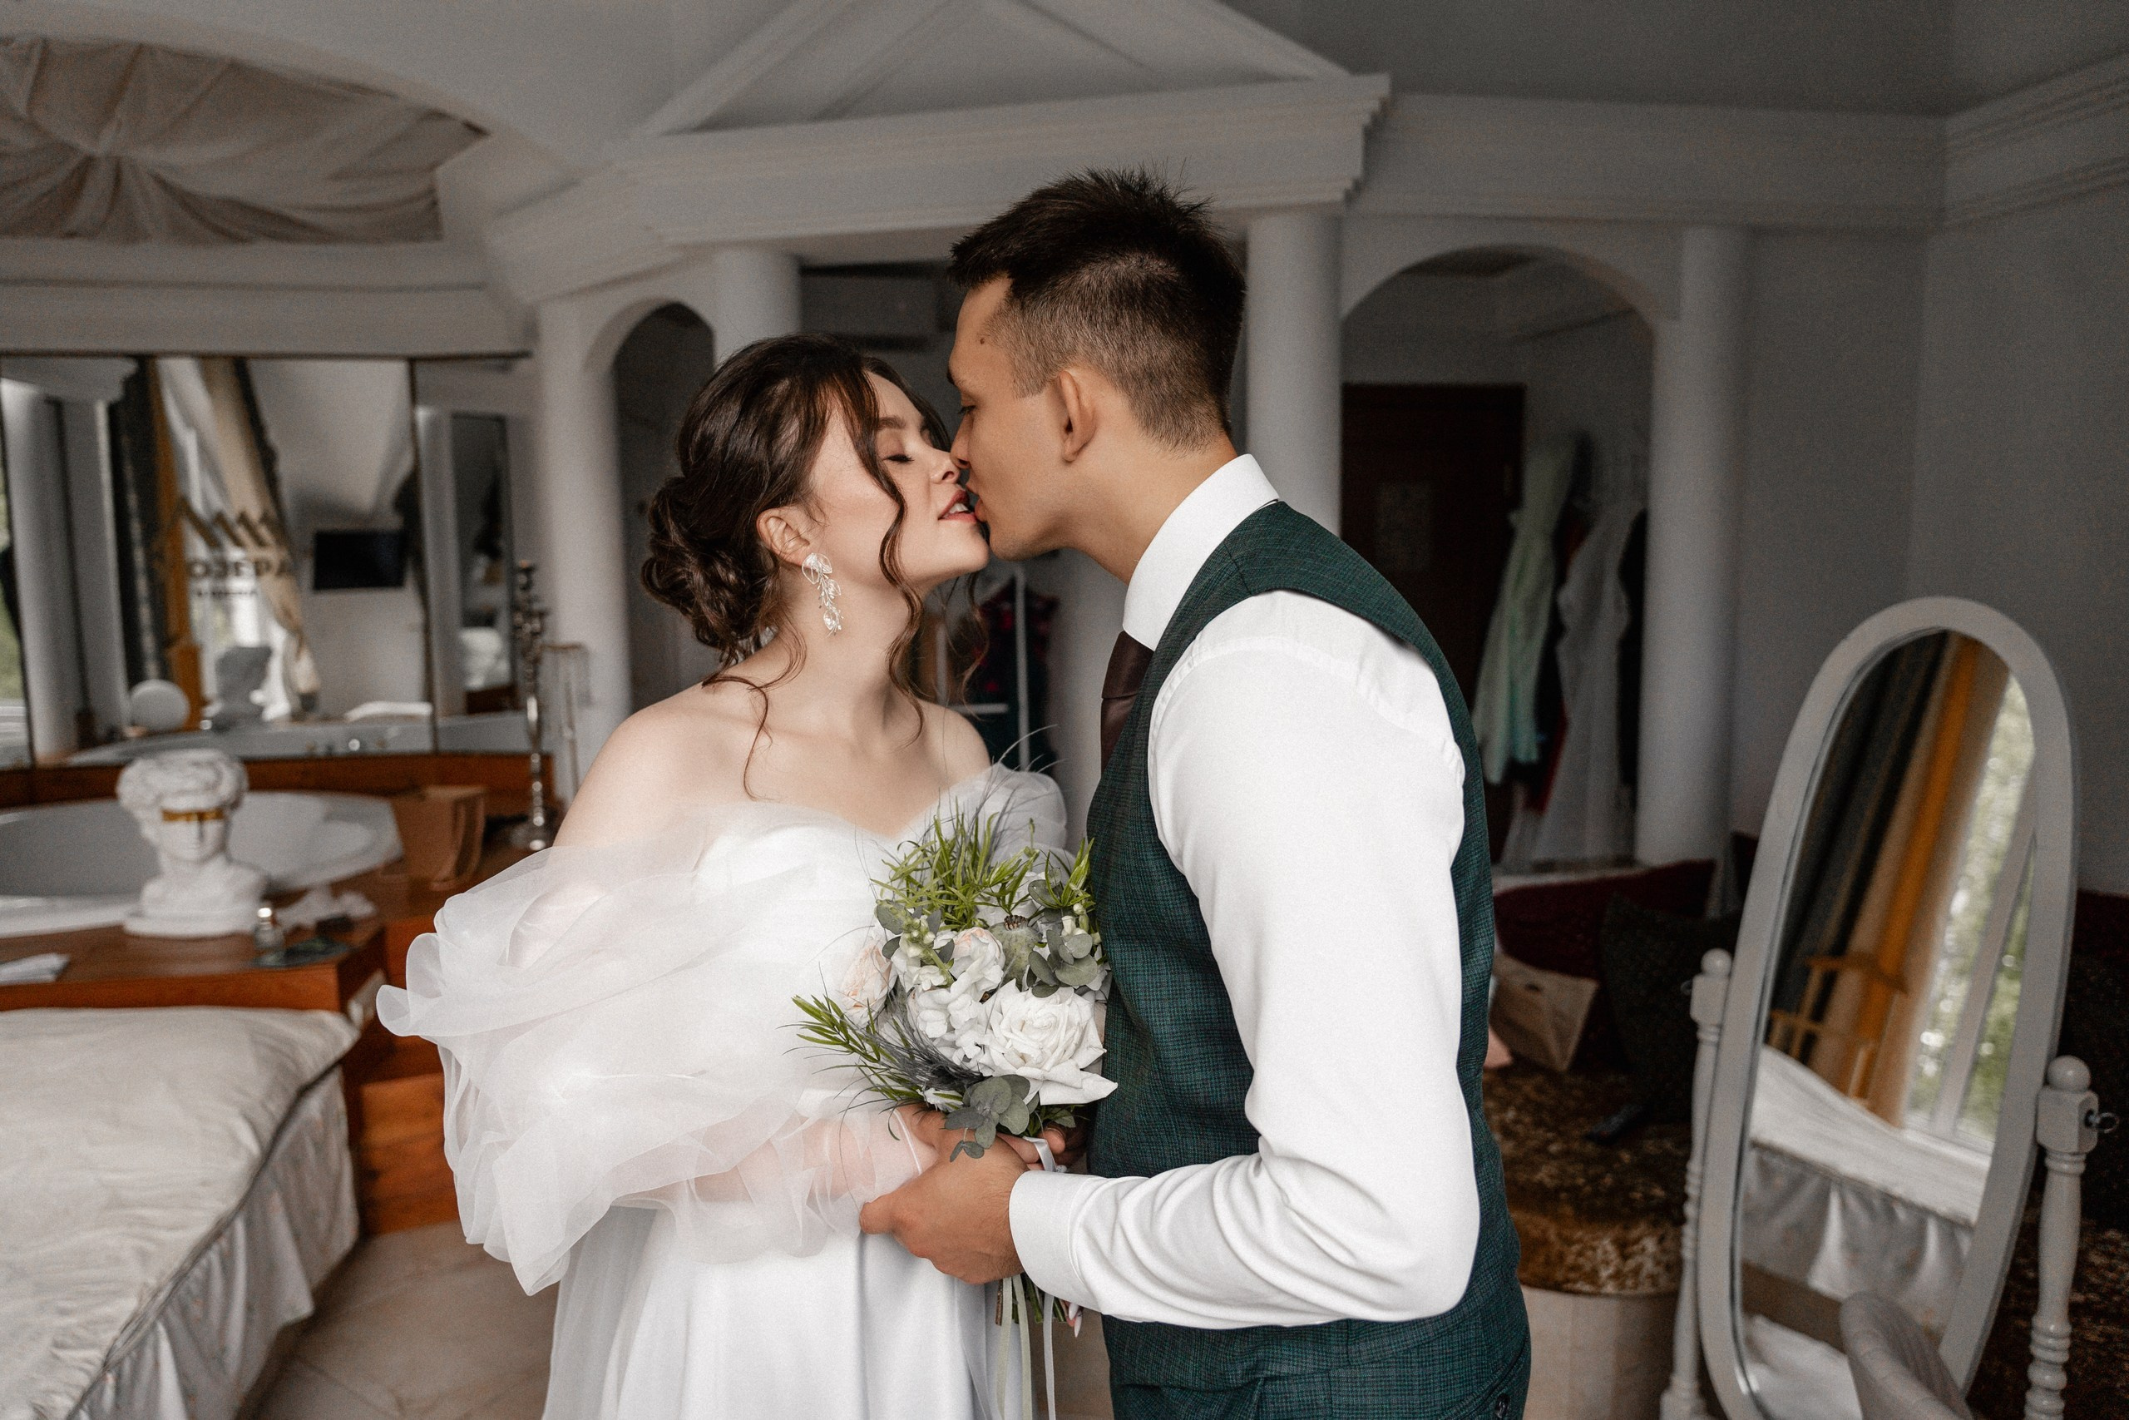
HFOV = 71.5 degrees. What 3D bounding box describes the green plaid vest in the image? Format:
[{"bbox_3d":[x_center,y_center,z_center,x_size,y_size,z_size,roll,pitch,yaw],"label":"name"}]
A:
[{"bbox_3d":[0.169,0.157,1.030,0.300,0.600,0.410,0,7,3],"label":"green plaid vest"}]

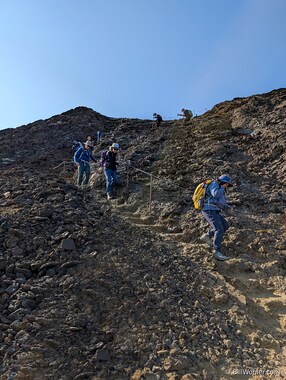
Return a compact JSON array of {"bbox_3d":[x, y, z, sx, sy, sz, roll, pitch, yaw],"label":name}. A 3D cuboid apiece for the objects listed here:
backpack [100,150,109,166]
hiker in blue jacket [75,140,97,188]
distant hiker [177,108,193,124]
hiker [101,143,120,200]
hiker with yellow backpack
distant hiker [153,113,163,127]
[{"bbox_3d":[-1.153,-0.943,7.900,0.240,0.470,0.300,-3,-7,37],"label":"backpack"},{"bbox_3d":[-2.071,-0.947,9.500,0.620,1.650,0.550,4,-7,-30],"label":"hiker in blue jacket"},{"bbox_3d":[3.461,-6.088,22.000,1.000,1.350,0.550,3,-6,-20],"label":"distant hiker"},{"bbox_3d":[-0.955,-0.535,7.750,0.500,1.640,0.480,-4,-8,41],"label":"hiker"},{"bbox_3d":[1.296,0.509,4.850,0.720,1.550,0.520,-1,-6,22],"label":"hiker with yellow backpack"},{"bbox_3d":[1.374,-6.653,25.000,0.800,1.380,0.520,4,-6,-25],"label":"distant hiker"}]

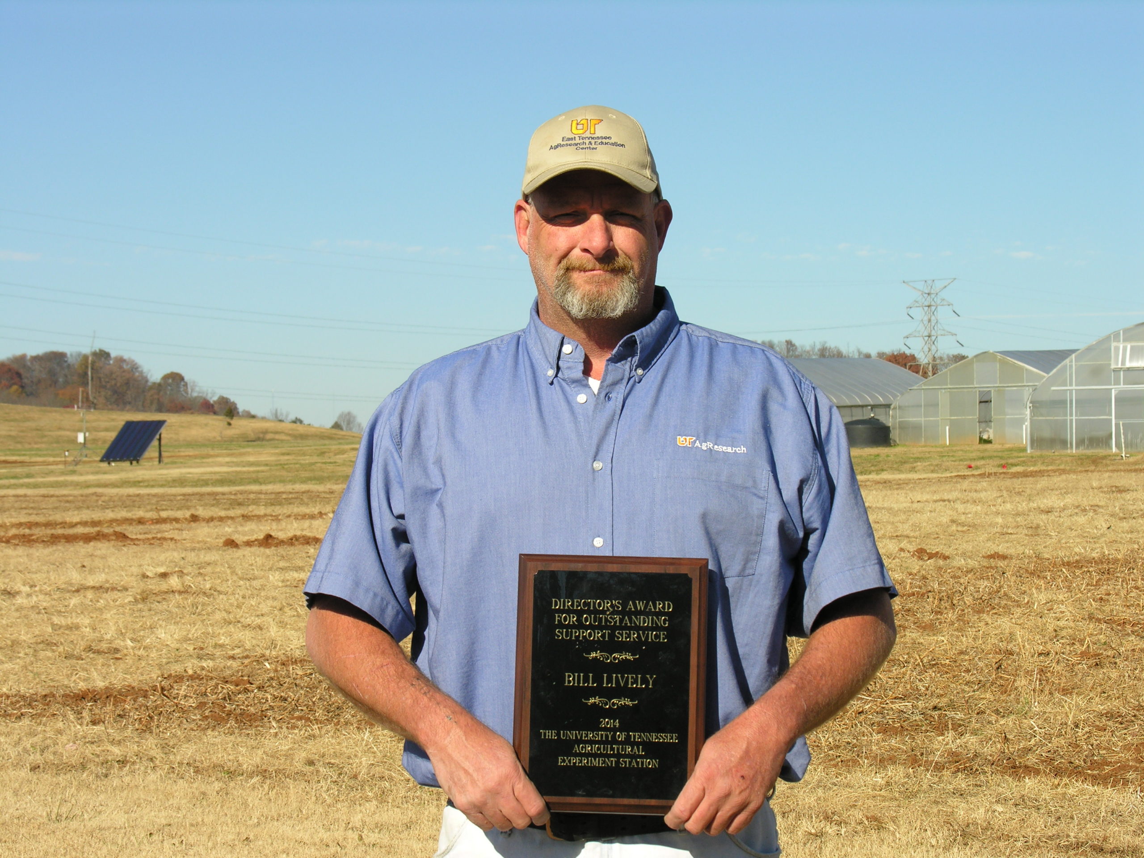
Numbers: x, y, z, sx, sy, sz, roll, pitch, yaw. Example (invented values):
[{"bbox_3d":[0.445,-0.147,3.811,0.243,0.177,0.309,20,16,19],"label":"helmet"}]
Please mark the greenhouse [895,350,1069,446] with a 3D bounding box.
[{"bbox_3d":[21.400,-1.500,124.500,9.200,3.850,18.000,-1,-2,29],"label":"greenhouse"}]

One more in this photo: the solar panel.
[{"bbox_3d":[-20.000,0.590,130.000,2.250,1.980,2.100,-1,-2,34],"label":"solar panel"}]

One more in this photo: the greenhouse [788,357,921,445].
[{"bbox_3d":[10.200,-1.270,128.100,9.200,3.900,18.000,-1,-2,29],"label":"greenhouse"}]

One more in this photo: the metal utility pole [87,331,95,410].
[{"bbox_3d":[-50.750,-6.180,300.000,0.300,8.300,0.300,0,-2,0],"label":"metal utility pole"}]

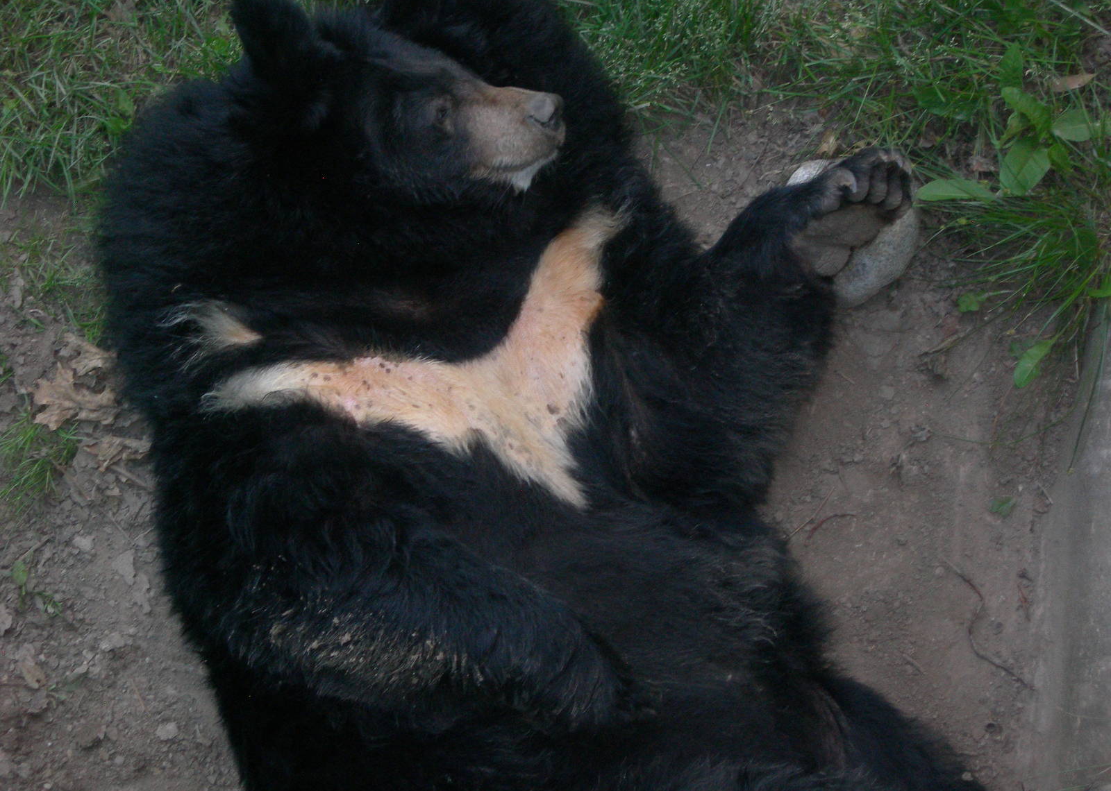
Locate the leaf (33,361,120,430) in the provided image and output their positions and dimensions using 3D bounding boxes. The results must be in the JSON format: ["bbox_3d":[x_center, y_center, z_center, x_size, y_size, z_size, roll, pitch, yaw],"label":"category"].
[{"bbox_3d":[-0.648,0.001,4.934,0.117,0.025,0.105,0,52,0],"label":"leaf"}]

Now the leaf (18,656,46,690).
[{"bbox_3d":[-0.664,0.355,4.665,0.027,0.012,0.042,-19,54,-15],"label":"leaf"}]

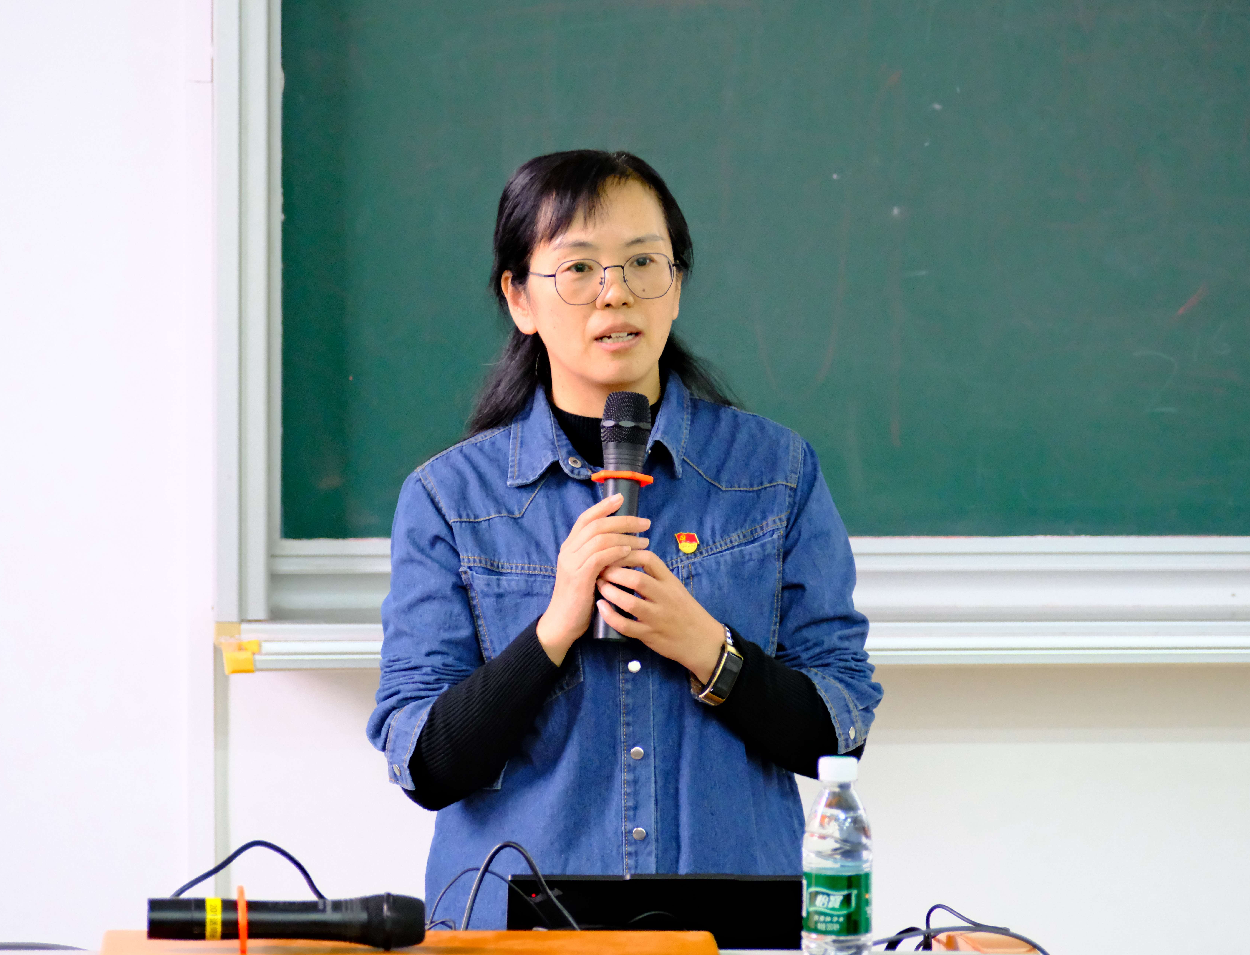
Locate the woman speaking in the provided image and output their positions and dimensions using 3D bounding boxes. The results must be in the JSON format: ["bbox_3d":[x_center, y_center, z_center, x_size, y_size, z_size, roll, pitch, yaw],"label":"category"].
[{"bbox_3d":[0.000,0.479,7.030,0.505,1.600,0.400,0,1,-9],"label":"woman speaking"}]

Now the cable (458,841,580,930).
[{"bbox_3d":[-0.095,0.369,6.420,0.110,0.090,0.100,0,1,0],"label":"cable"}]

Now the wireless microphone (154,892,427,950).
[{"bbox_3d":[-0.287,0.377,6.080,0.240,0.050,0.050,0,0,0],"label":"wireless microphone"}]

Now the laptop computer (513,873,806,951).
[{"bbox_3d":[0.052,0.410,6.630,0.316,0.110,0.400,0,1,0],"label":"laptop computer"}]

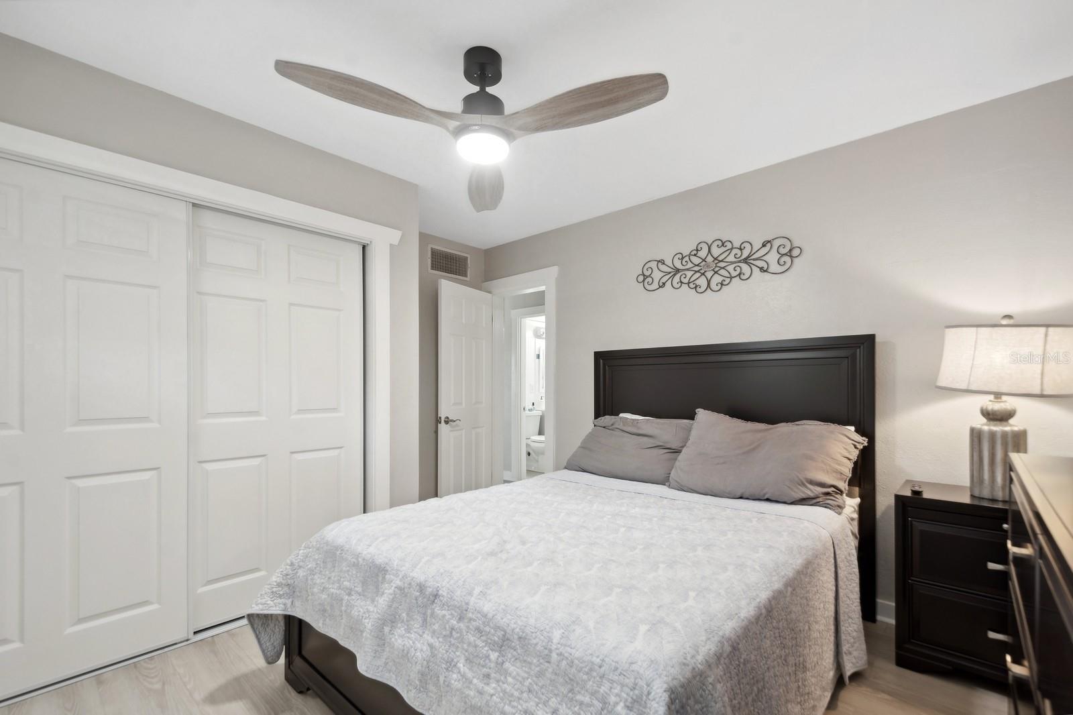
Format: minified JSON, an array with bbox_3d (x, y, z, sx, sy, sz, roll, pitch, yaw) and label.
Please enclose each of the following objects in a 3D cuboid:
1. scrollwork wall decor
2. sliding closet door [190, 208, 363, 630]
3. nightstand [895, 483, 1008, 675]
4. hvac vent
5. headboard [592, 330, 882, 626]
[{"bbox_3d":[1.083,-0.571,2.801,1.015,0.325,0.030,-3,-3,41],"label":"scrollwork wall decor"},{"bbox_3d":[-1.364,0.285,2.354,0.037,1.980,0.915,-3,-3,41],"label":"sliding closet door"},{"bbox_3d":[1.852,0.915,1.792,0.625,0.700,0.380,-3,-3,41],"label":"nightstand"},{"bbox_3d":[-0.741,-0.817,3.878,0.025,0.240,0.450,-3,-3,41],"label":"hvac vent"},{"bbox_3d":[1.077,0.628,2.760,1.660,1.410,0.075,-3,-3,41],"label":"headboard"}]

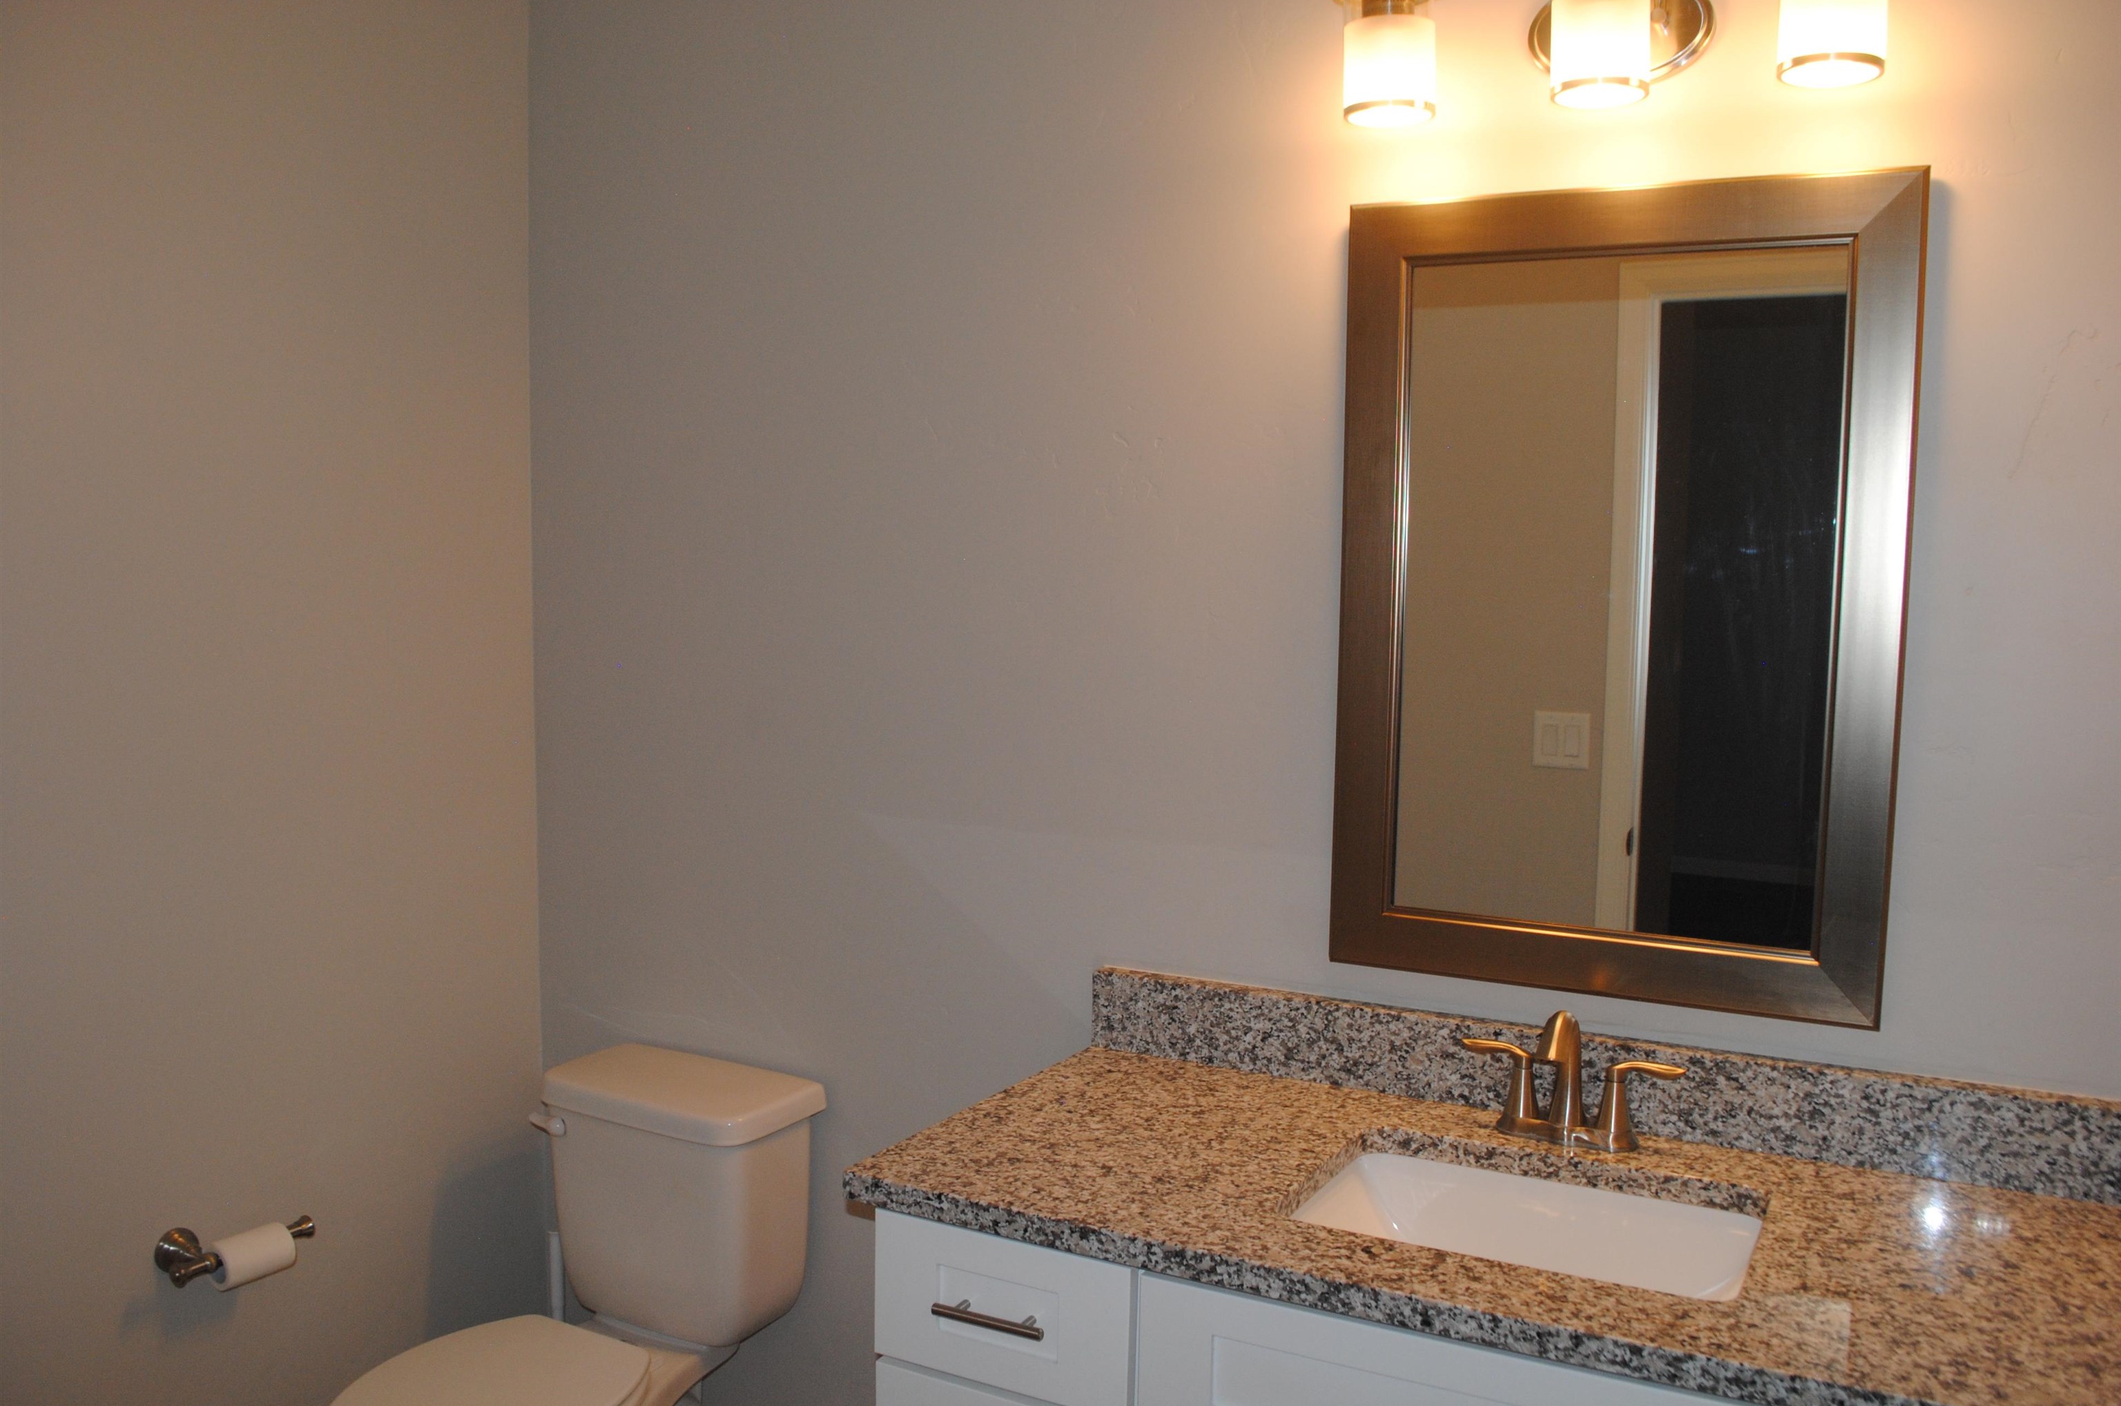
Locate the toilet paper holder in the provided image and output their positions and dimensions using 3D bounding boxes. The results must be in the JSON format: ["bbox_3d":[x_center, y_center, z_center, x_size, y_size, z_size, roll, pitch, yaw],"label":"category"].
[{"bbox_3d":[-1.138,0.742,2.181,0.097,0.061,0.213,2,4,28],"label":"toilet paper holder"}]

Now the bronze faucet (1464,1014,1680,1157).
[{"bbox_3d":[0.559,0.422,1.777,0.246,0.152,0.153,2,4,28],"label":"bronze faucet"}]

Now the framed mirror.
[{"bbox_3d":[0.629,-0.118,1.850,0.625,0.924,0.029,2,4,28],"label":"framed mirror"}]

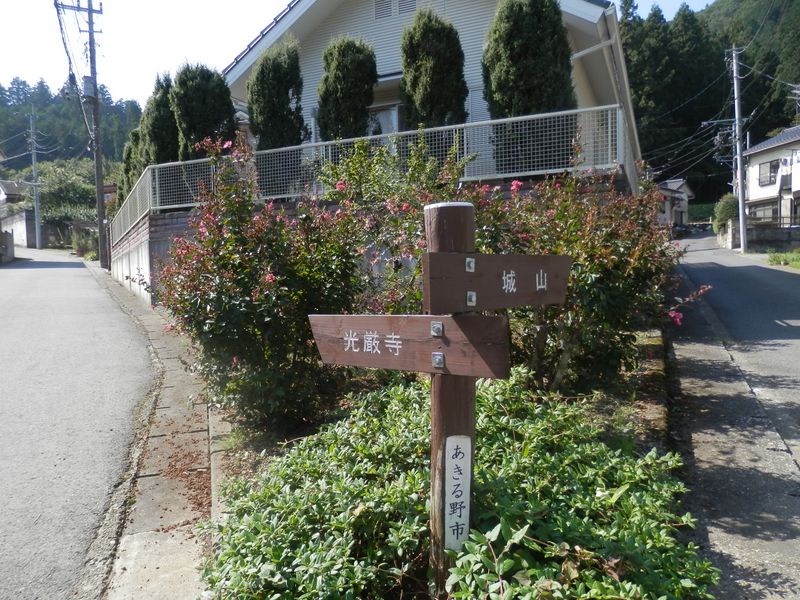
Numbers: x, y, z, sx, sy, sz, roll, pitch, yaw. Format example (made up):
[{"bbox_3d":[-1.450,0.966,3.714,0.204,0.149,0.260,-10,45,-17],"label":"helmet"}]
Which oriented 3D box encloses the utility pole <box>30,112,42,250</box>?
[{"bbox_3d":[-24.250,-7.900,38.500,0.360,9.100,0.360,-1,3,0],"label":"utility pole"}]

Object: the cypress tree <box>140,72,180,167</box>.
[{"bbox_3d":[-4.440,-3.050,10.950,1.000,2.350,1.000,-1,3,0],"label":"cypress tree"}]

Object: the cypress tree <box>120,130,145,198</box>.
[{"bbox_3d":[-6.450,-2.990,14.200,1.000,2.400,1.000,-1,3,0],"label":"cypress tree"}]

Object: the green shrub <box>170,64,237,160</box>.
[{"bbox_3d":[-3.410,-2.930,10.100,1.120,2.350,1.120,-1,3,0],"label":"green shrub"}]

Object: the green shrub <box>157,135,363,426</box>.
[{"bbox_3d":[-0.810,-0.125,3.350,1.180,1.620,1.100,-1,3,0],"label":"green shrub"}]

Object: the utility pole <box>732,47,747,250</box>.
[{"bbox_3d":[17.630,-7.810,30.000,0.360,10.700,0.360,-1,3,0],"label":"utility pole"}]

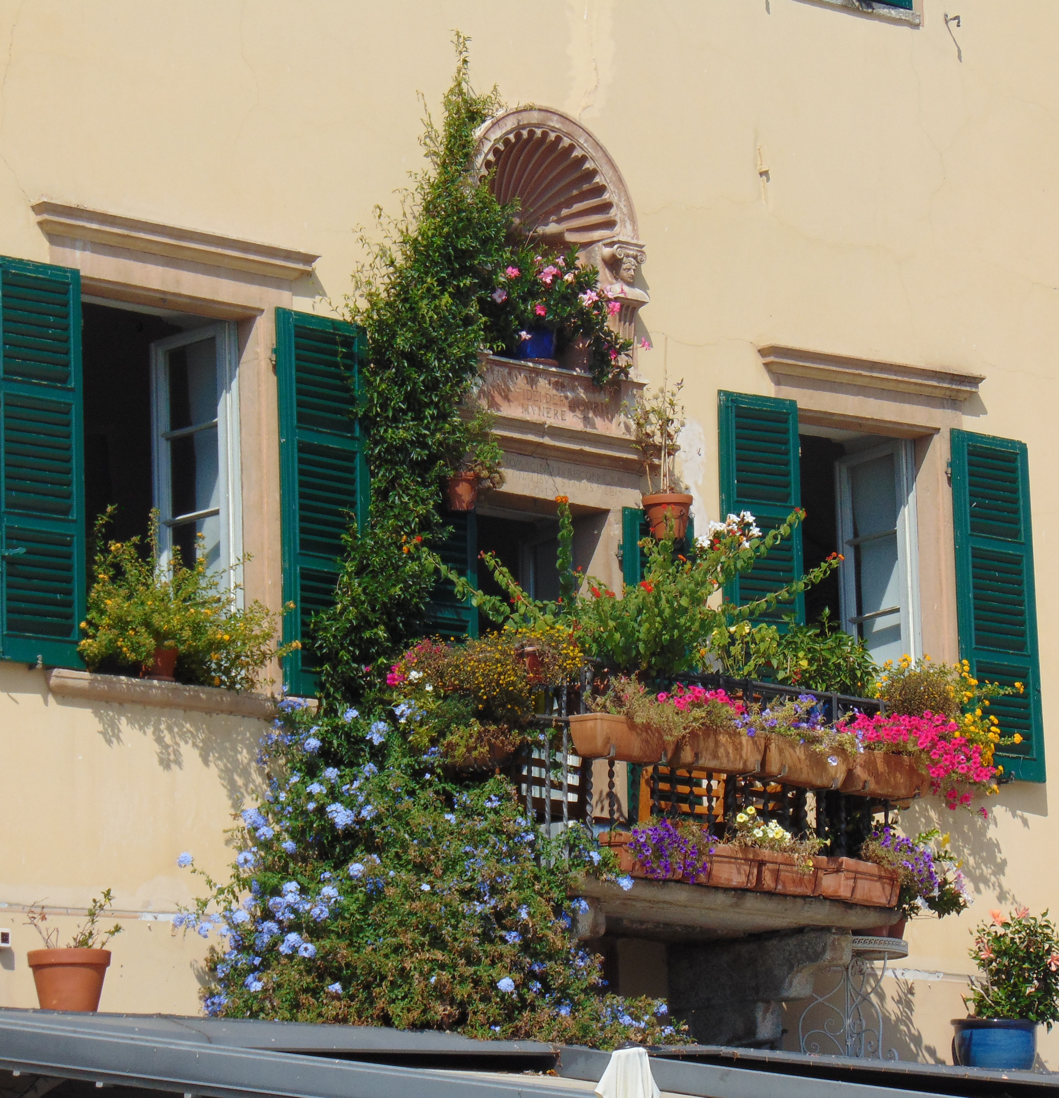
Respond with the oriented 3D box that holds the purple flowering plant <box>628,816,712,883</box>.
[{"bbox_3d":[0.587,1.263,23.662,0.370,0.260,0.240,8,-15,-42],"label":"purple flowering plant"}]

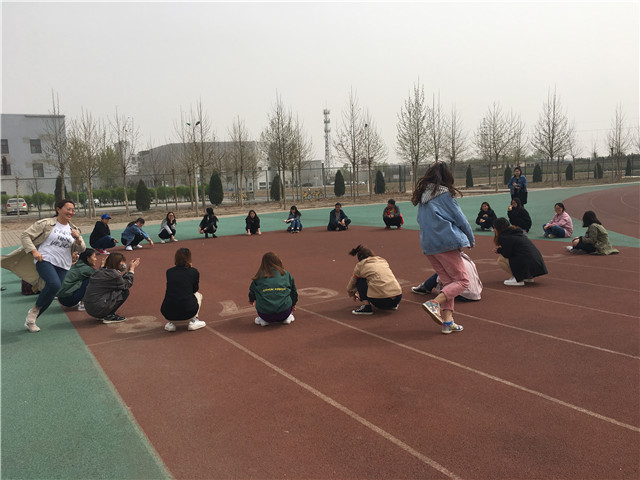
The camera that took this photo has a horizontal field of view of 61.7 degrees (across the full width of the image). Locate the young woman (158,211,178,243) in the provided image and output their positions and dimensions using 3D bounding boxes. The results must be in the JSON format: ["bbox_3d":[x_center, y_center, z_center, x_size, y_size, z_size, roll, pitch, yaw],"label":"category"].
[{"bbox_3d":[-4.223,-0.369,15.030,0.520,0.800,0.600,-8,8,-38],"label":"young woman"}]

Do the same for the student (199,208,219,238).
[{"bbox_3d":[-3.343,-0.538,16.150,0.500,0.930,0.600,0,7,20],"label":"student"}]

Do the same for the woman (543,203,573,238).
[{"bbox_3d":[5.537,-0.486,12.500,0.620,0.820,0.580,-8,8,-38],"label":"woman"}]

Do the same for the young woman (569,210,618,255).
[{"bbox_3d":[4.913,-0.163,9.643,0.840,0.740,0.600,-1,7,16],"label":"young woman"}]

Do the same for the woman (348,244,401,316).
[{"bbox_3d":[0.614,0.435,6.194,0.640,0.773,0.500,0,7,22],"label":"woman"}]

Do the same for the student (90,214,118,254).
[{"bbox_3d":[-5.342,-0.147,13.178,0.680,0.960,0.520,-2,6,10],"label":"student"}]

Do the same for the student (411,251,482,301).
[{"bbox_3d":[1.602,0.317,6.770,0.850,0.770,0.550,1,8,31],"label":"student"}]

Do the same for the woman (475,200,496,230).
[{"bbox_3d":[4.403,-0.624,14.241,0.560,0.743,0.580,0,7,23],"label":"woman"}]

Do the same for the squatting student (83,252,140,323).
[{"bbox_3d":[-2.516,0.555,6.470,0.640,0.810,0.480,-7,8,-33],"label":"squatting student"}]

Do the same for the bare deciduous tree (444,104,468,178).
[{"bbox_3d":[10.194,-6.703,39.696,1.800,6.300,1.800,-3,7,0],"label":"bare deciduous tree"}]

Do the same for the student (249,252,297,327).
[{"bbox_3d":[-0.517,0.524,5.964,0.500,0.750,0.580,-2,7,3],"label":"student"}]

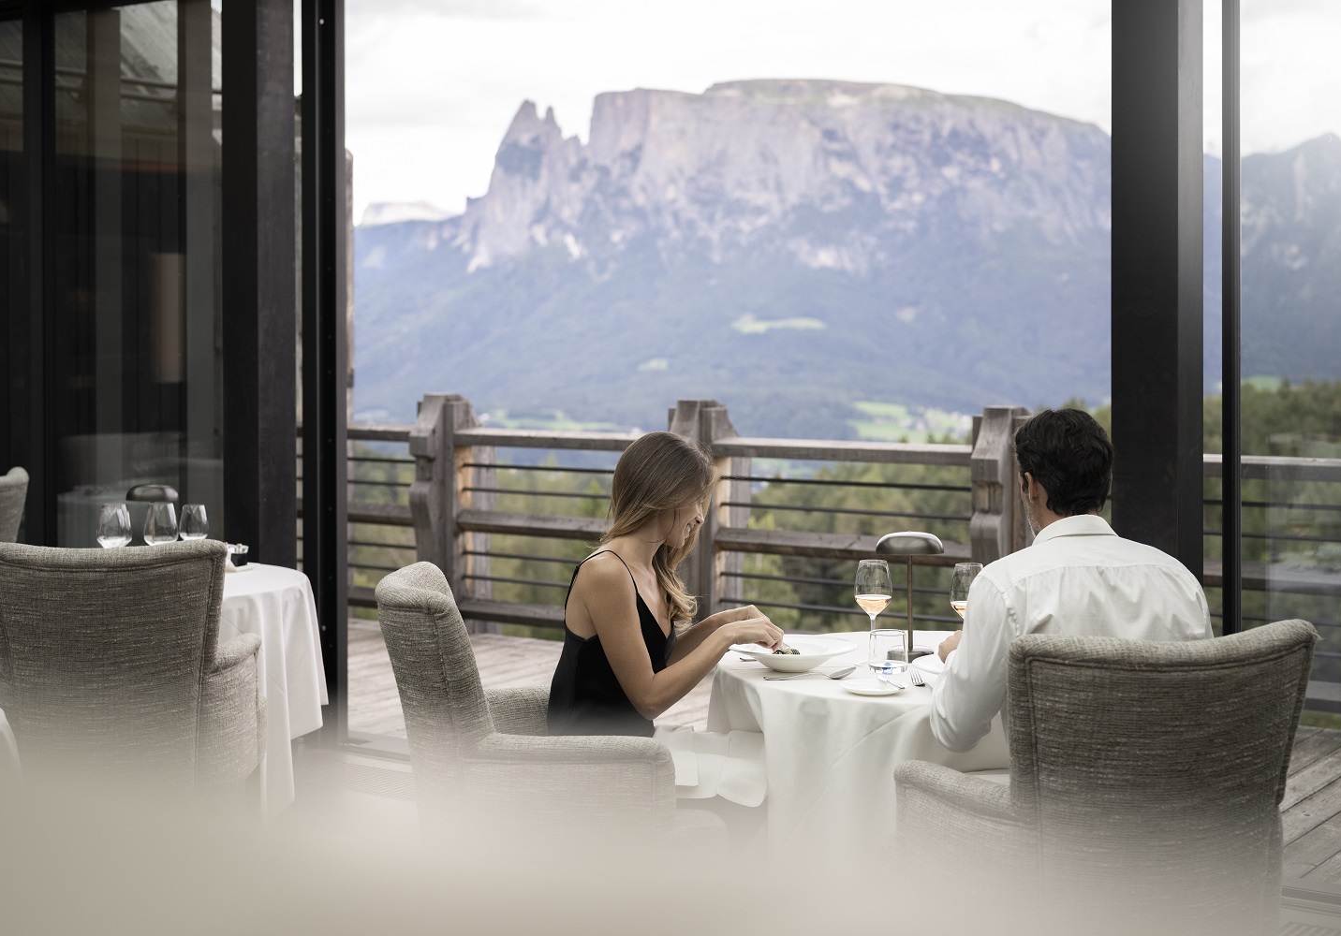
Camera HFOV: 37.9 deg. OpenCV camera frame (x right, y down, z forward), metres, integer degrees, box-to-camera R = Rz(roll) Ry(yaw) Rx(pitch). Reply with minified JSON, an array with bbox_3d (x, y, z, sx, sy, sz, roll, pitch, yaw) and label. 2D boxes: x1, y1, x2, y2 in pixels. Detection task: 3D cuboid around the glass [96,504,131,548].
[{"bbox_3d":[-1.562,0.226,5.477,0.097,0.253,0.097,0,4,0],"label":"glass"}]

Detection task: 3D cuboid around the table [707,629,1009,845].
[{"bbox_3d":[0.599,0.716,4.307,1.060,0.590,1.060,0,4,0],"label":"table"}]

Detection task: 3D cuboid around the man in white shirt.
[{"bbox_3d":[0.710,0.549,3.805,0.560,1.330,0.780,-1,4,-17],"label":"man in white shirt"}]

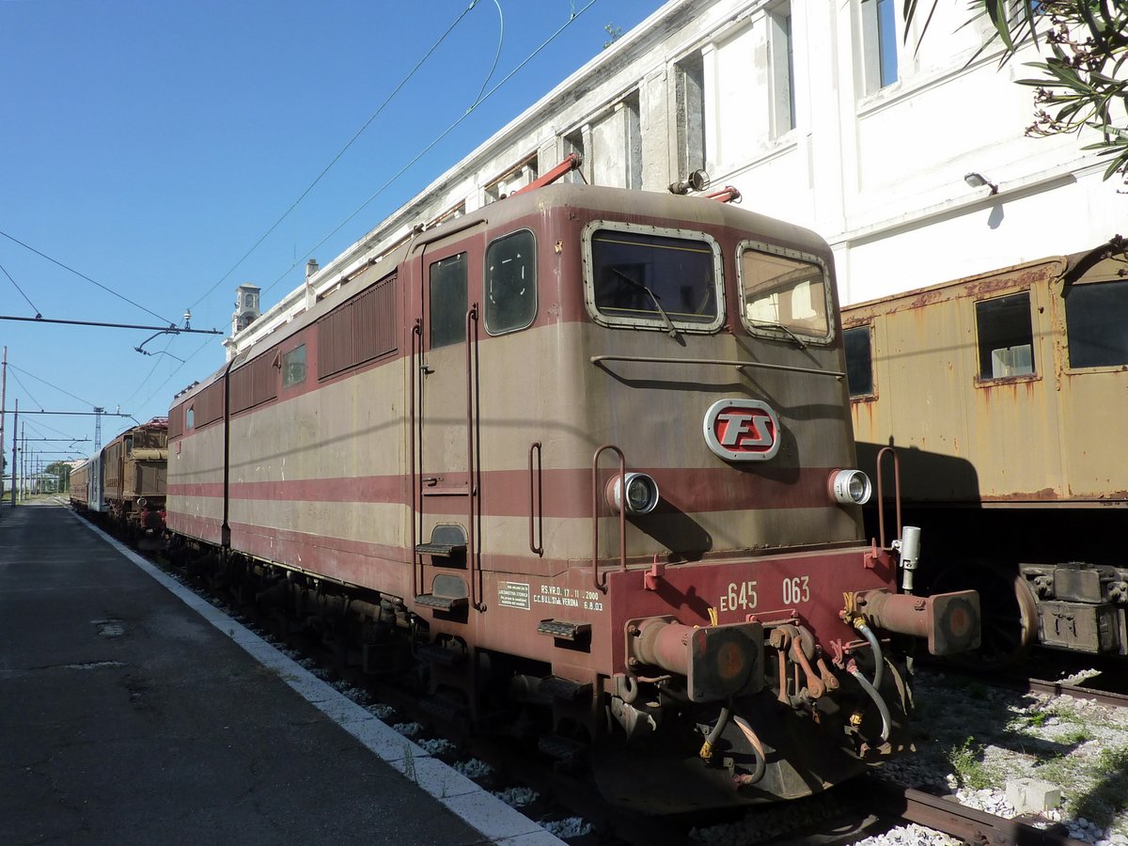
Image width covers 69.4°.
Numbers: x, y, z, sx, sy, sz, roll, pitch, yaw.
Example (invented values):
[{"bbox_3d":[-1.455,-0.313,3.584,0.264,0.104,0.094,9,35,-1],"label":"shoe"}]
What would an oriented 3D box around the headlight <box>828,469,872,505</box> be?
[{"bbox_3d":[1.826,0.410,5.264,0.225,0.225,0.230,1,-5,-32],"label":"headlight"}]

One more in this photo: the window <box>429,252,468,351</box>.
[{"bbox_3d":[-0.749,-0.788,5.309,0.060,0.585,0.430,2,-5,-42],"label":"window"}]

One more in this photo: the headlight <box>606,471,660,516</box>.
[{"bbox_3d":[0.342,0.373,4.319,0.225,0.225,0.230,1,-5,-32],"label":"headlight"}]

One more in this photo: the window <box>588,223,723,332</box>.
[{"bbox_3d":[0.550,-0.829,4.724,0.950,0.600,0.060,1,-5,-28],"label":"window"}]

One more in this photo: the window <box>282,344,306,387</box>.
[{"bbox_3d":[-2.724,-0.566,8.228,0.060,0.370,0.880,1,-5,-32],"label":"window"}]

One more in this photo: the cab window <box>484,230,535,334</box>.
[{"bbox_3d":[-0.324,-0.827,4.839,0.060,0.570,0.520,2,-5,-42],"label":"cab window"}]

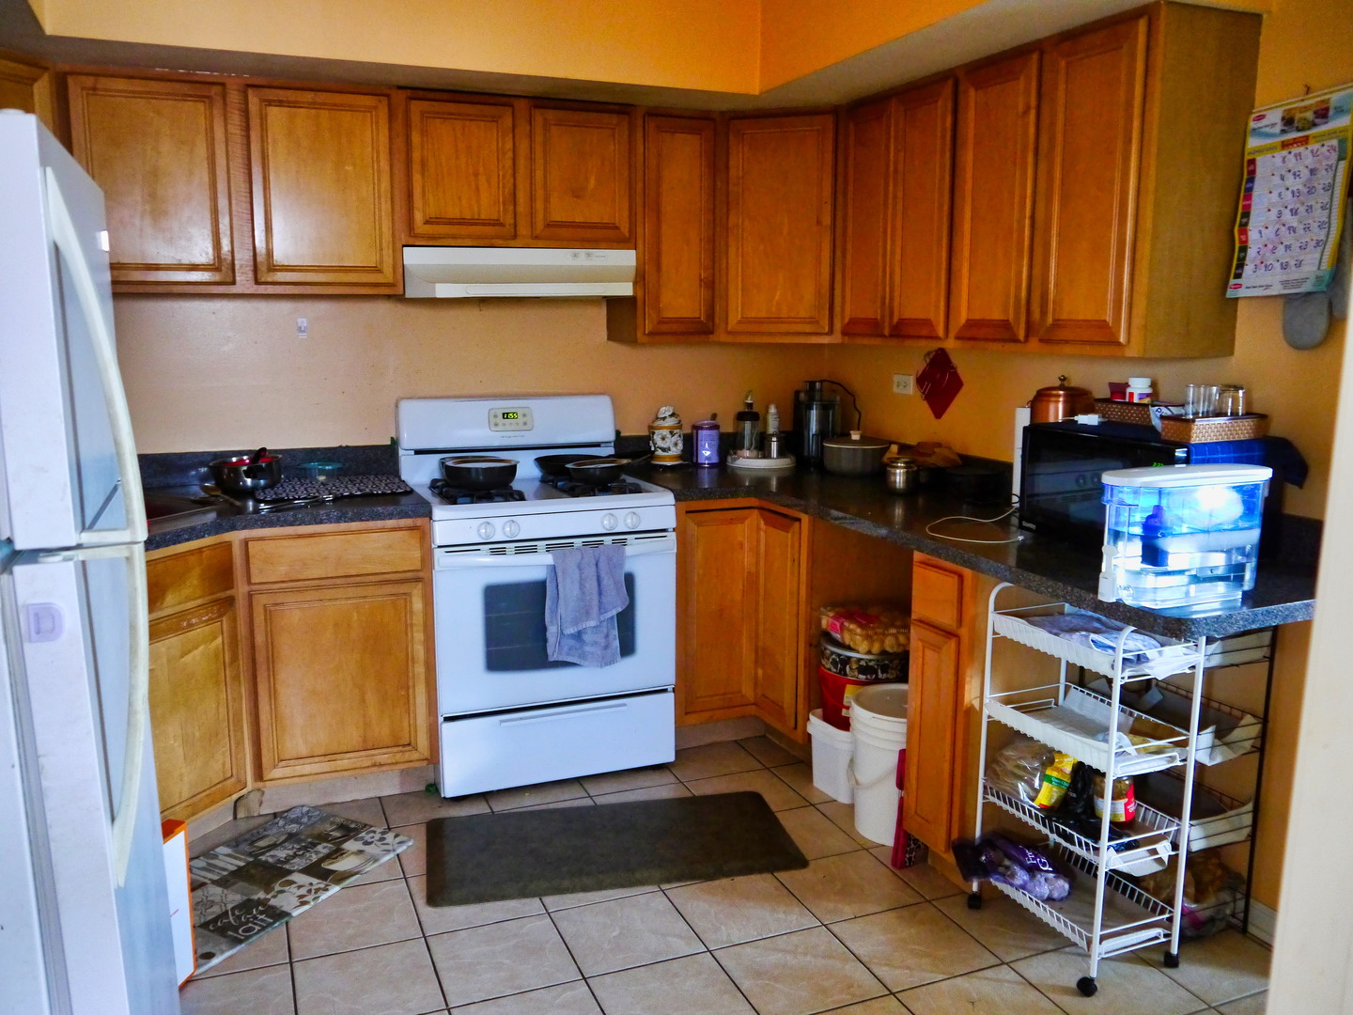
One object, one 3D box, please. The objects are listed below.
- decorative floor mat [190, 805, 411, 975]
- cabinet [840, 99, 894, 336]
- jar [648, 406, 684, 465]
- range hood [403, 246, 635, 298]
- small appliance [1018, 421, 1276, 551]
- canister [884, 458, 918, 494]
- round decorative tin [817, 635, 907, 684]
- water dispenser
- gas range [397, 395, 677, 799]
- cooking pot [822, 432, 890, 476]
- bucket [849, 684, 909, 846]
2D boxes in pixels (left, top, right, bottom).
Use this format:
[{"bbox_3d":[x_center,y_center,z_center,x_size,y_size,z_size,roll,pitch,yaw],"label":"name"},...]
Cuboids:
[{"bbox_3d":[-1.119,0.978,2.866,0.450,0.014,0.770,5,11,28],"label":"decorative floor mat"},{"bbox_3d":[0.740,-0.909,3.531,0.320,0.740,0.305,-4,10,-22],"label":"cabinet"},{"bbox_3d":[-0.037,-0.260,4.072,0.125,0.213,0.125,0,10,2],"label":"jar"},{"bbox_3d":[-0.543,-0.773,3.646,0.760,0.152,0.395,-4,10,-22],"label":"range hood"},{"bbox_3d":[1.147,-0.043,2.675,0.335,0.282,0.500,-4,10,-25],"label":"small appliance"},{"bbox_3d":[0.737,-0.102,3.583,0.100,0.102,0.100,0,9,0],"label":"canister"},{"bbox_3d":[0.600,0.451,3.373,0.304,0.076,0.304,0,10,0],"label":"round decorative tin"},{"bbox_3d":[0.999,0.052,2.176,0.360,0.256,0.145,-3,10,-19],"label":"water dispenser"},{"bbox_3d":[-0.472,0.254,3.655,0.765,1.190,0.690,-4,10,-22],"label":"gas range"},{"bbox_3d":[0.657,-0.202,4.024,0.245,0.155,0.245,0,9,0],"label":"cooking pot"},{"bbox_3d":[0.653,0.742,3.156,0.307,0.384,0.307,0,10,0],"label":"bucket"}]

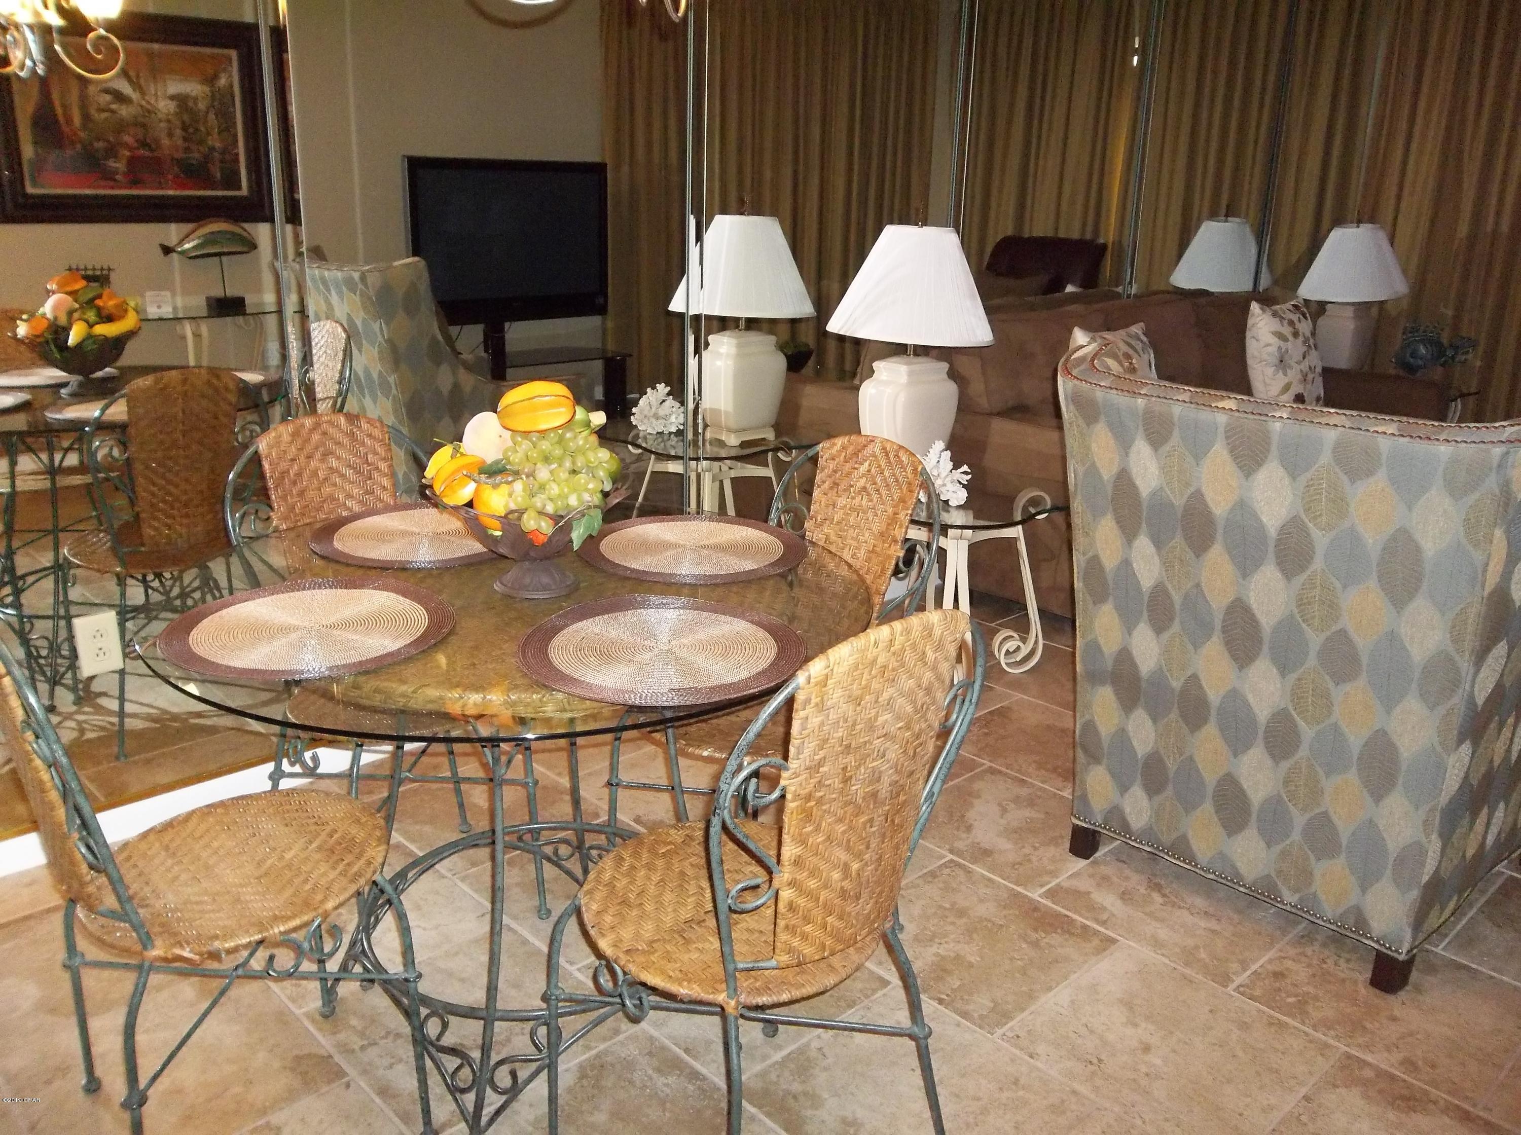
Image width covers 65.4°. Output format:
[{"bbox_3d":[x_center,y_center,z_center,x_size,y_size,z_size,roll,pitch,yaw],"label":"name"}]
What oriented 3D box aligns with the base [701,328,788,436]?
[{"bbox_3d":[-0.068,-0.595,3.859,0.225,0.347,0.225,-14,23,-42],"label":"base"}]

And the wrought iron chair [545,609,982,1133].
[{"bbox_3d":[-0.023,0.420,1.511,0.425,0.876,0.475,-14,23,-41],"label":"wrought iron chair"}]

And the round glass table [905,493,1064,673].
[{"bbox_3d":[0.501,0.030,3.412,0.668,0.555,0.668,-14,23,-42],"label":"round glass table"}]

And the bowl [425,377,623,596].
[{"bbox_3d":[-0.317,-0.112,1.647,0.269,0.288,0.269,2,17,0],"label":"bowl"}]

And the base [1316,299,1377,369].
[{"bbox_3d":[2.710,-1.044,5.516,0.225,0.347,0.225,-14,23,-42],"label":"base"}]

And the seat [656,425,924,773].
[{"bbox_3d":[0.029,0.043,2.065,0.465,0.475,0.410,-14,23,-41],"label":"seat"}]

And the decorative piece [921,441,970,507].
[{"bbox_3d":[0.469,-0.245,3.049,0.190,0.165,0.170,-14,23,-41],"label":"decorative piece"}]

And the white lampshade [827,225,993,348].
[{"bbox_3d":[0.419,-0.769,3.176,0.450,0.295,0.450,1,17,0],"label":"white lampshade"}]

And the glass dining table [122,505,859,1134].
[{"bbox_3d":[-0.342,0.394,1.805,0.990,0.773,0.990,-14,23,-42],"label":"glass dining table"}]

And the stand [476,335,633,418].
[{"bbox_3d":[-1.377,-0.995,6.740,1.320,0.450,0.520,-14,23,-41],"label":"stand"}]

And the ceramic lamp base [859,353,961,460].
[{"bbox_3d":[0.403,-0.416,3.281,0.245,0.340,0.180,-14,23,-41],"label":"ceramic lamp base"}]

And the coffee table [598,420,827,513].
[{"bbox_3d":[-0.175,-0.201,4.087,0.668,0.555,0.668,2,17,0],"label":"coffee table"}]

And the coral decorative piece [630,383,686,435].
[{"bbox_3d":[-0.337,-0.537,3.972,0.177,0.170,0.157,-14,23,-42],"label":"coral decorative piece"}]

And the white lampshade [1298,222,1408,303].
[{"bbox_3d":[2.566,-1.319,5.103,0.450,0.295,0.450,-14,23,-41],"label":"white lampshade"}]

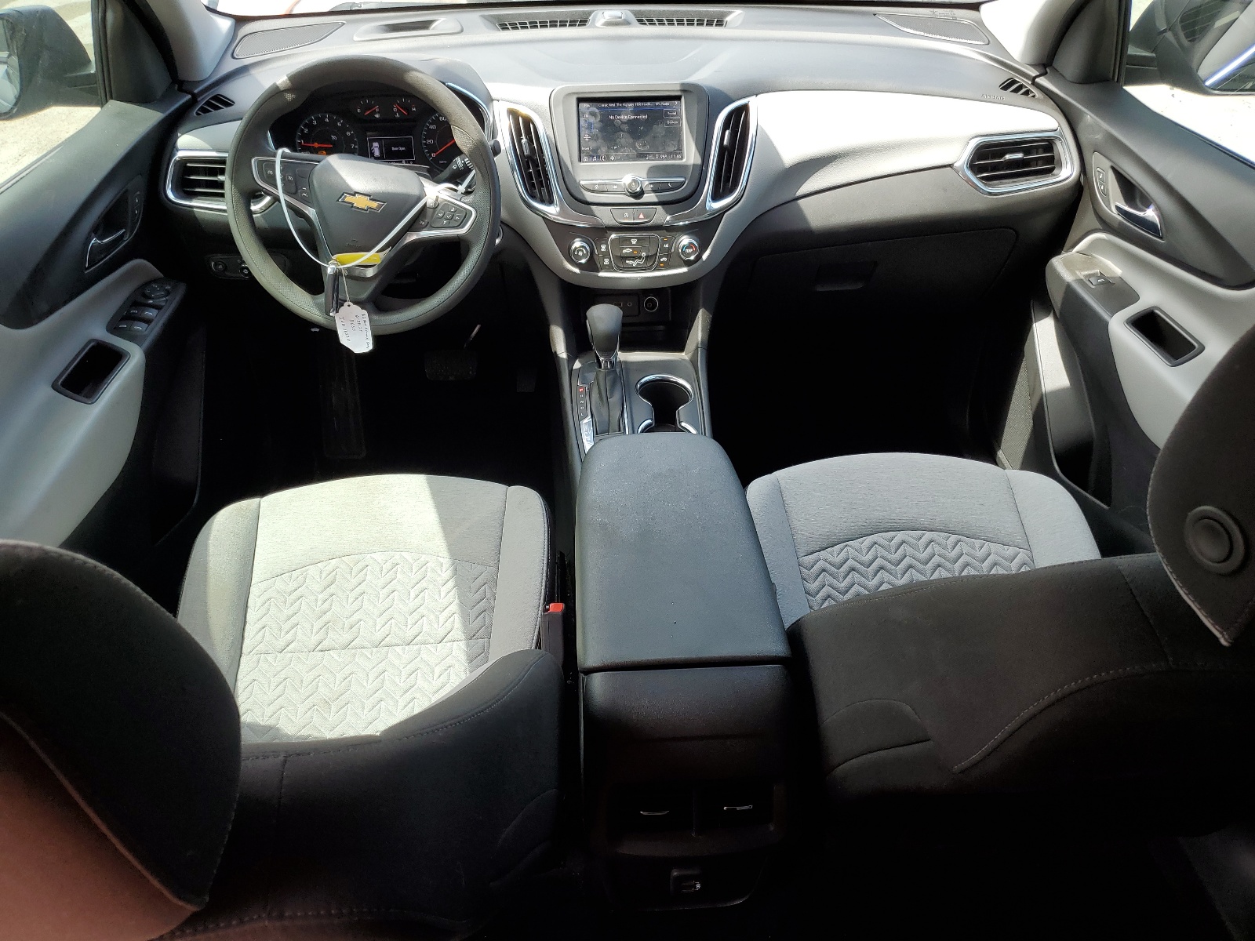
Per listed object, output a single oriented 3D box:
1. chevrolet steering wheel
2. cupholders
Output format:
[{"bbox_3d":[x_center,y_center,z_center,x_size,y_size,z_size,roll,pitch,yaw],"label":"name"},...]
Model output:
[{"bbox_3d":[-0.363,-0.377,1.317,0.375,0.375,0.100,9,7,-3],"label":"chevrolet steering wheel"},{"bbox_3d":[0.058,-0.054,1.326,0.083,0.075,0.168,-2,41,-3],"label":"cupholders"}]

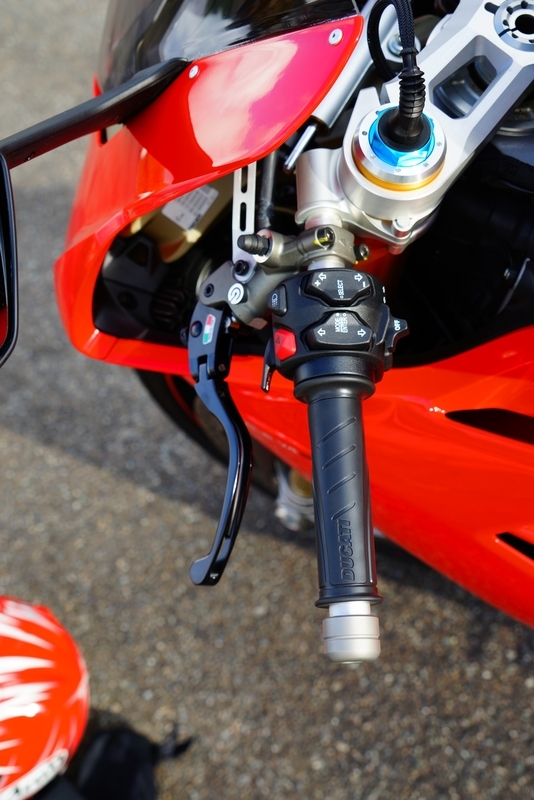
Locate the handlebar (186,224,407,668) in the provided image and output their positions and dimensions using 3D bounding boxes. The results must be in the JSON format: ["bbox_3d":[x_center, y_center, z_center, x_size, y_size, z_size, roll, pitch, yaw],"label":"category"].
[{"bbox_3d":[0.014,0.016,0.621,0.140,0.085,0.272,-9,69,18],"label":"handlebar"}]

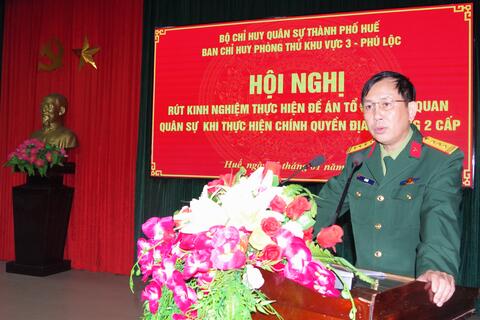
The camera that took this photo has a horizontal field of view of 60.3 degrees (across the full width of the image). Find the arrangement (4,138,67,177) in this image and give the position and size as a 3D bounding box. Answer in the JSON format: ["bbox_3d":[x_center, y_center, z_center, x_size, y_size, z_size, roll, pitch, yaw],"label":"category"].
[{"bbox_3d":[-2.409,-0.038,4.795,0.580,0.410,0.380,1,-1,17],"label":"arrangement"}]

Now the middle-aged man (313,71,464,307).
[{"bbox_3d":[0.504,0.510,1.414,0.560,1.650,0.430,1,-1,45],"label":"middle-aged man"}]

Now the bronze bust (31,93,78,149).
[{"bbox_3d":[-2.327,-0.379,5.037,0.570,0.740,0.360,1,-1,17],"label":"bronze bust"}]

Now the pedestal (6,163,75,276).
[{"bbox_3d":[-2.376,0.680,4.940,0.520,1.260,0.460,1,-1,17],"label":"pedestal"}]

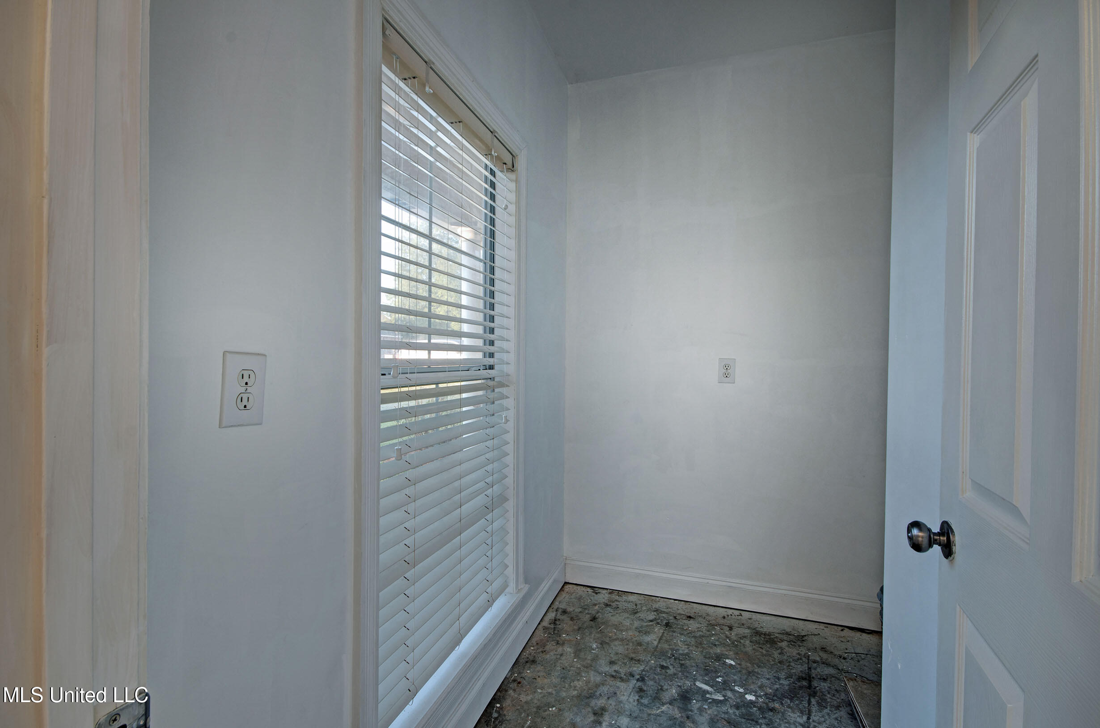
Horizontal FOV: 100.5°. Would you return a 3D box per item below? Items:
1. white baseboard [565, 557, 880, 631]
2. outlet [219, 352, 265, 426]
[{"bbox_3d":[0.863,1.134,2.264,1.620,0.143,0.015,1,1,17],"label":"white baseboard"},{"bbox_3d":[-0.507,0.043,0.761,0.007,0.122,0.076,1,-3,19],"label":"outlet"}]

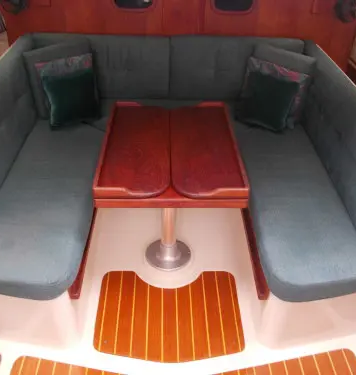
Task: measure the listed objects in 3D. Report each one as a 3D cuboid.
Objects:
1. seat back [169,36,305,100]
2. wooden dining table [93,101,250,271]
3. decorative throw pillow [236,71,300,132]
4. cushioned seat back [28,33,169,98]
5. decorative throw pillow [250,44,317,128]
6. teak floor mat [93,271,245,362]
[{"bbox_3d":[0.371,-0.791,2.787,0.860,0.400,0.110,0,30,-1],"label":"seat back"},{"bbox_3d":[-0.035,0.065,2.119,0.600,0.710,0.760,0,37,-1],"label":"wooden dining table"},{"bbox_3d":[0.516,-0.518,2.495,0.310,0.310,0.120,22,22,26],"label":"decorative throw pillow"},{"bbox_3d":[-0.490,-0.794,2.763,0.865,0.400,0.110,0,30,-1],"label":"cushioned seat back"},{"bbox_3d":[0.616,-0.633,2.580,0.390,0.390,0.130,20,26,24],"label":"decorative throw pillow"},{"bbox_3d":[-0.044,0.598,2.000,0.660,0.020,0.505,0,37,-1],"label":"teak floor mat"}]

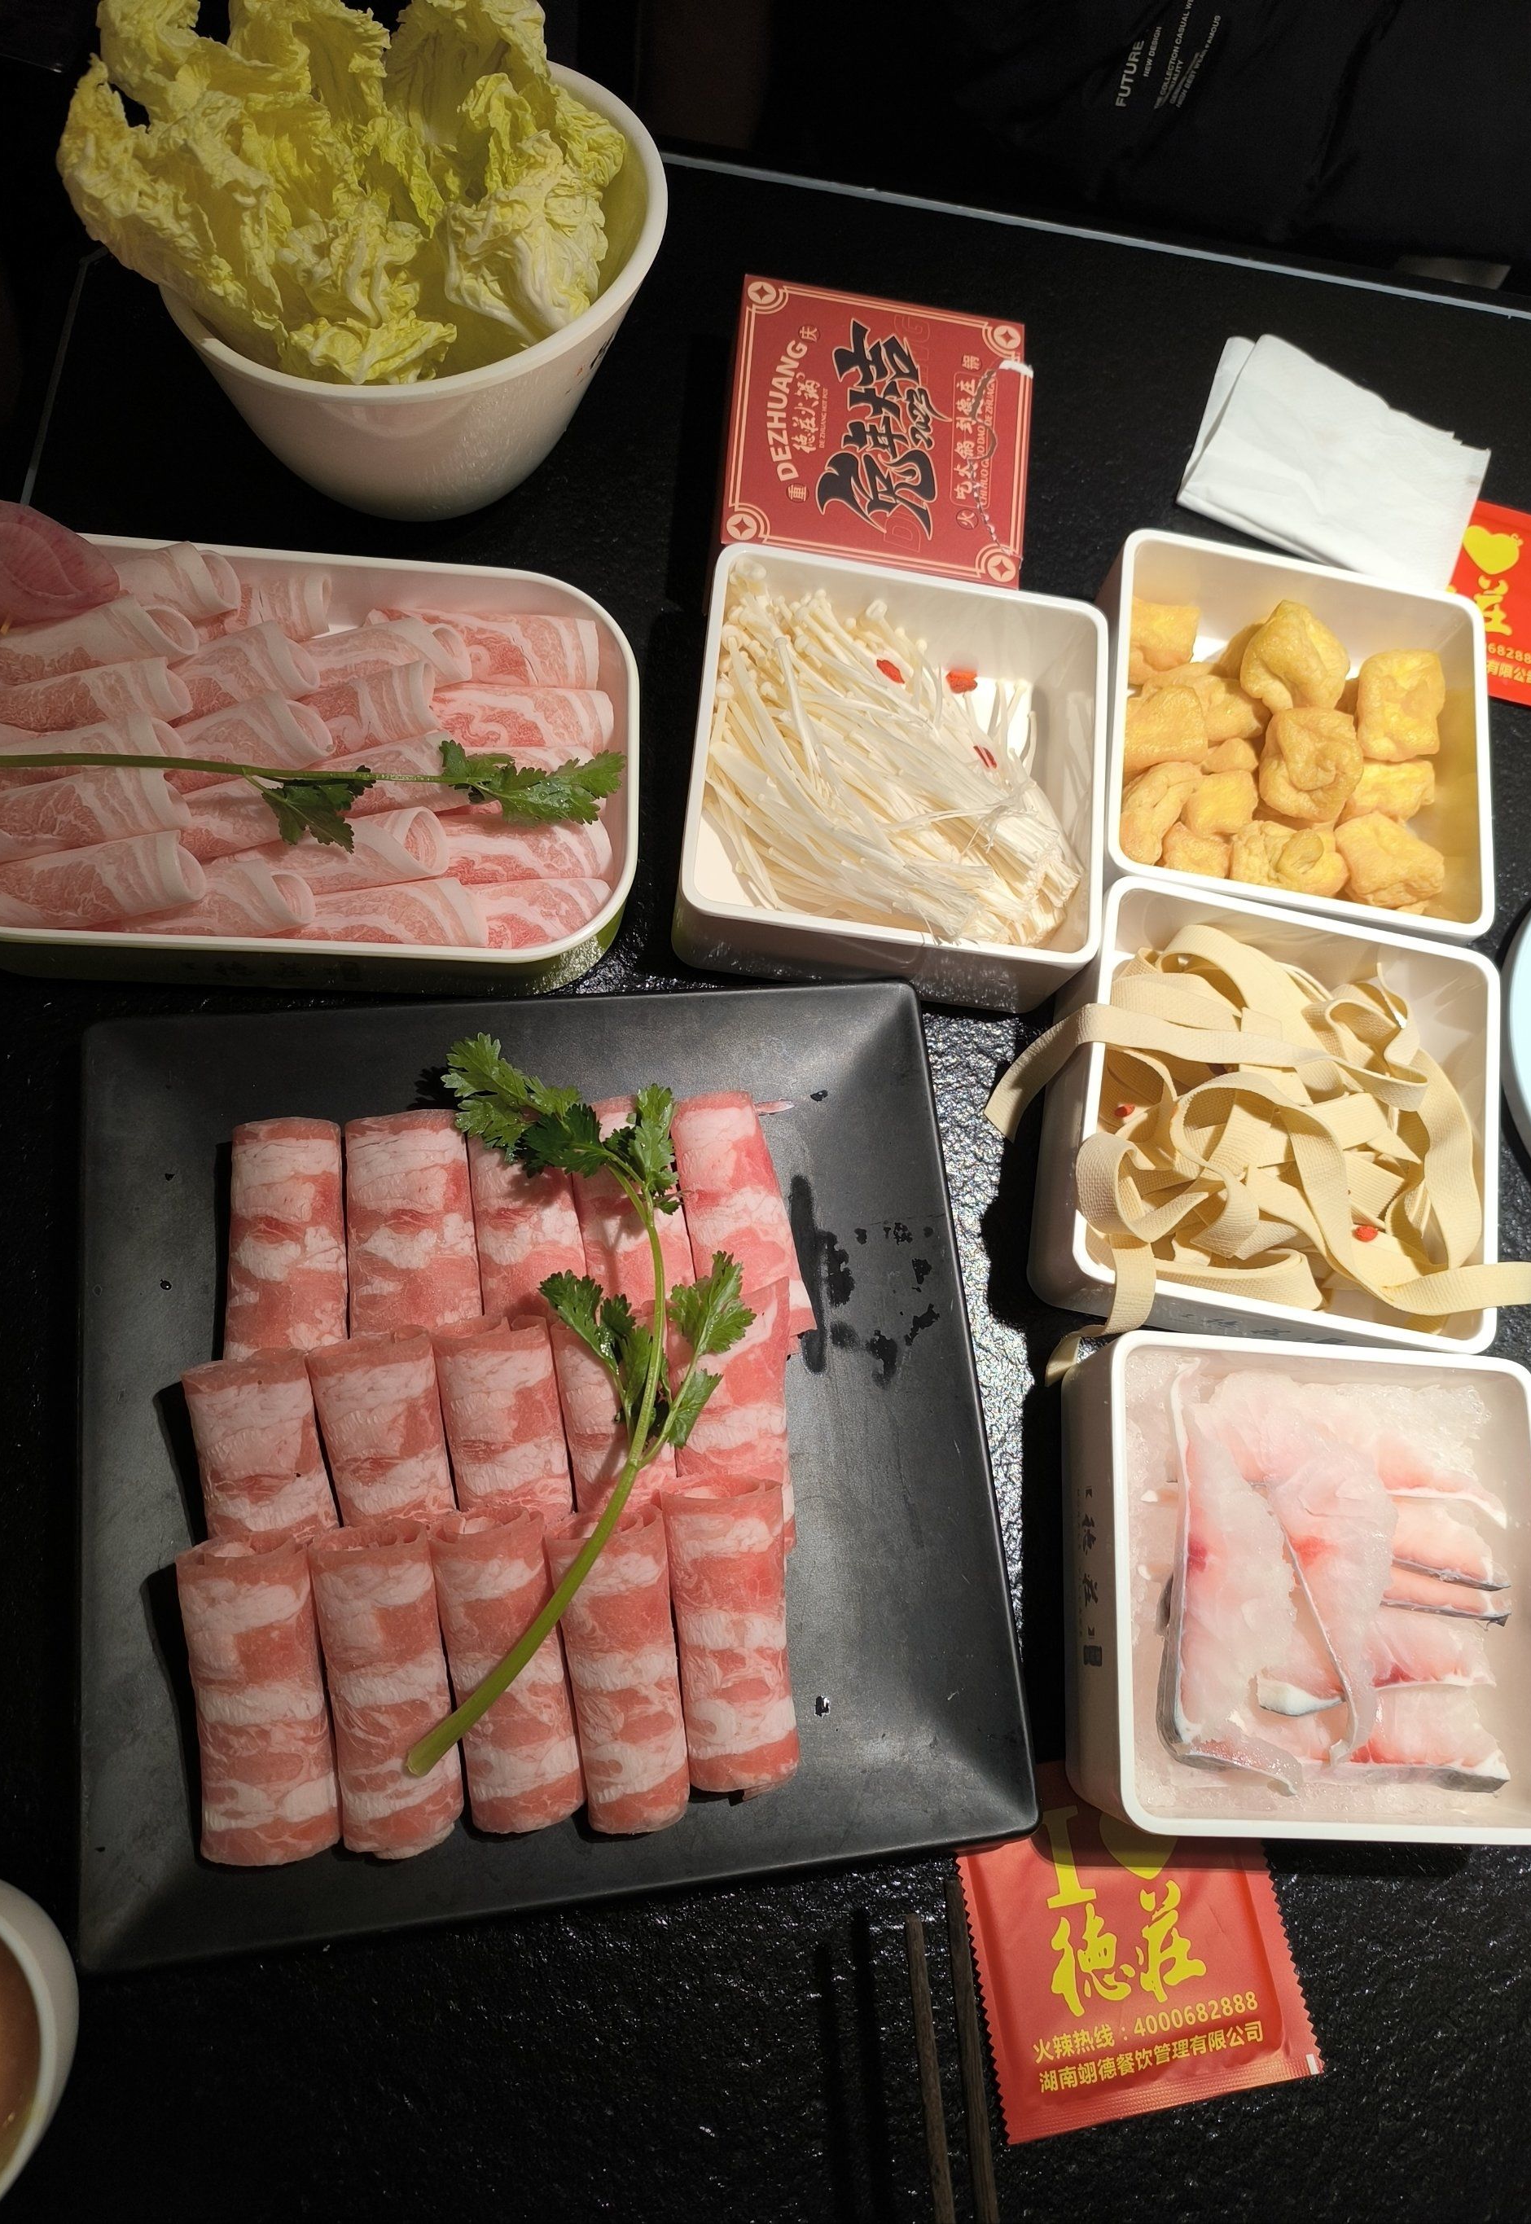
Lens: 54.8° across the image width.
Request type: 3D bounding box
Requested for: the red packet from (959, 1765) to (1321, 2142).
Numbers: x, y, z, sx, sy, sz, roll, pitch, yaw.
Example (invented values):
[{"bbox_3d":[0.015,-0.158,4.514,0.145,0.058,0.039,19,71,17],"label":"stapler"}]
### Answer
[{"bbox_3d":[0.113,0.250,0.453,0.101,0.006,0.099,-5,74,-11],"label":"red packet"}]

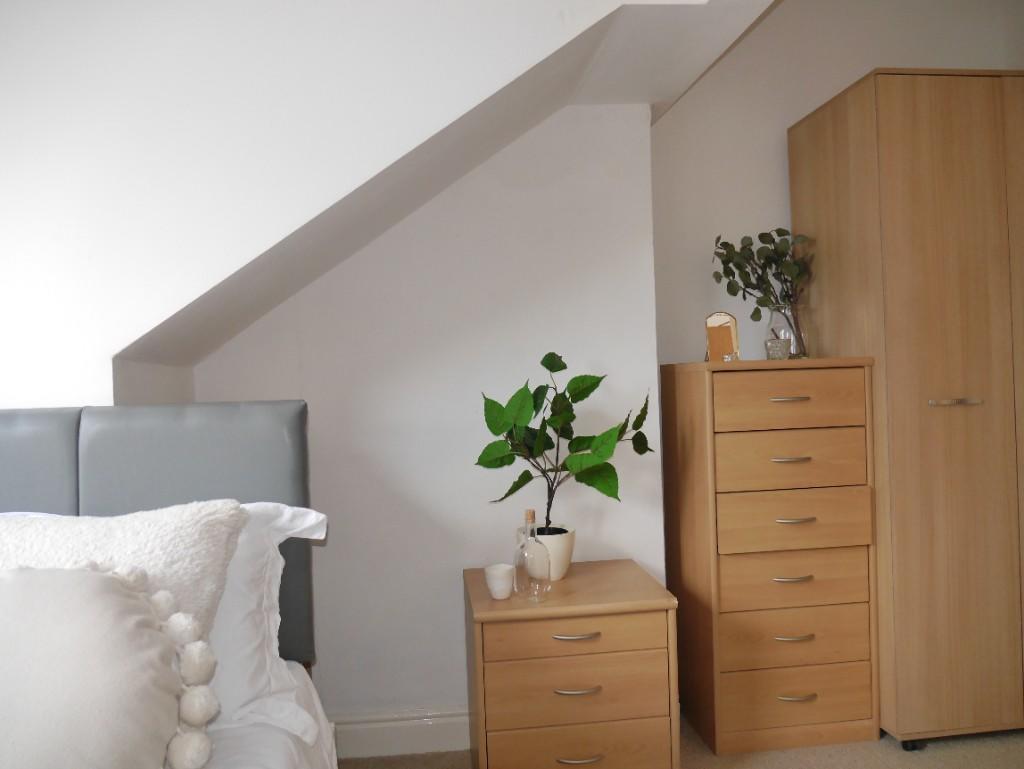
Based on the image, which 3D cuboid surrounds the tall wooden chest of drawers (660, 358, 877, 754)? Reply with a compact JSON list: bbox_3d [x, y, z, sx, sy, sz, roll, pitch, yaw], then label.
[{"bbox_3d":[0.777,0.481,2.558,0.494,1.100,0.439,-2,1,-7],"label":"tall wooden chest of drawers"}]

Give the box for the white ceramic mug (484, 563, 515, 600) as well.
[{"bbox_3d":[-0.030,0.492,2.086,0.075,0.084,0.075,-2,1,-6],"label":"white ceramic mug"}]

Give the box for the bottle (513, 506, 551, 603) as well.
[{"bbox_3d":[0.047,0.417,2.075,0.094,0.228,0.090,-2,1,-6],"label":"bottle"}]

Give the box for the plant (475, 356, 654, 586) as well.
[{"bbox_3d":[0.129,0.224,2.239,0.455,0.605,0.360,-2,1,-6],"label":"plant"}]

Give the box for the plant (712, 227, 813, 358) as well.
[{"bbox_3d":[0.779,-0.273,2.576,0.295,0.405,0.235,-2,1,-7],"label":"plant"}]

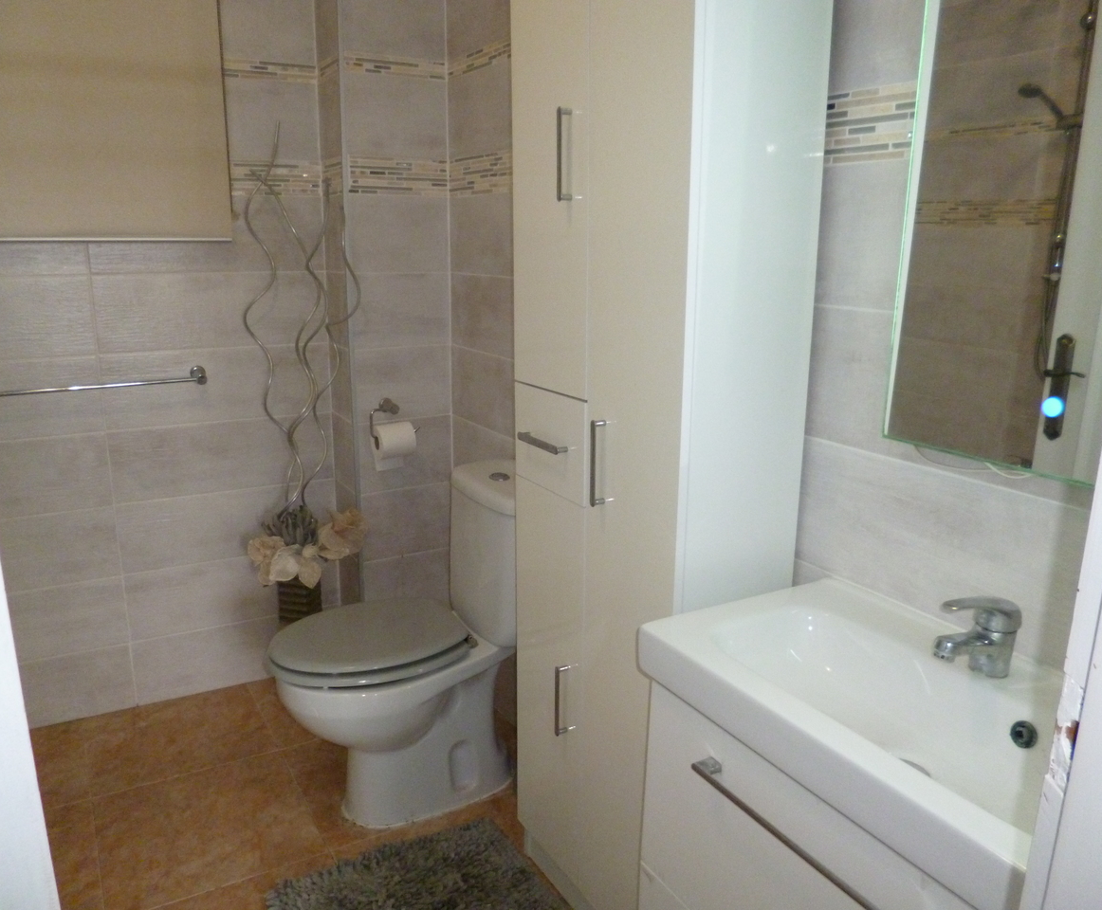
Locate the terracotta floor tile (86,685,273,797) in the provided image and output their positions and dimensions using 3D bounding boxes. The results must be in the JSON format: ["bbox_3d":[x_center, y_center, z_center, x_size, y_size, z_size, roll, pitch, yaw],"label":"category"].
[{"bbox_3d":[-0.992,0.748,2.250,0.435,0.010,0.402,-7,15,-30],"label":"terracotta floor tile"}]

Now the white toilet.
[{"bbox_3d":[-0.331,0.434,1.979,0.645,0.752,0.370,-7,15,-29],"label":"white toilet"}]

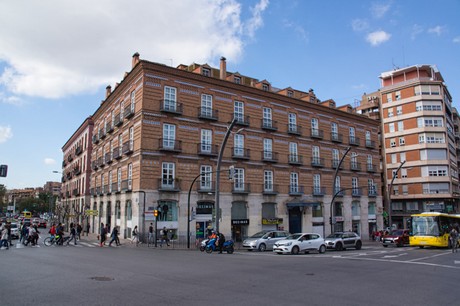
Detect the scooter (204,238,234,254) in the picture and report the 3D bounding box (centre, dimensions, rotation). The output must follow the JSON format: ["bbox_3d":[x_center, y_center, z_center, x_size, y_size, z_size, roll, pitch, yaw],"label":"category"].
[{"bbox_3d":[-0.651,5.907,22.031,1.870,1.060,0.700,1,-9,-6],"label":"scooter"}]

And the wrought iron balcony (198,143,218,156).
[{"bbox_3d":[-2.283,-0.246,35.894,2.226,1.144,0.546,6,-11,-35],"label":"wrought iron balcony"}]

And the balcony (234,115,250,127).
[{"bbox_3d":[1.217,-3.685,39.448,2.243,1.190,0.536,7,-12,-35],"label":"balcony"}]

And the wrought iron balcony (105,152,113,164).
[{"bbox_3d":[-14.588,0.683,41.641,0.500,1.150,2.200,5,-10,-31],"label":"wrought iron balcony"}]

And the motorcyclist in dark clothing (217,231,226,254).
[{"bbox_3d":[-0.674,6.860,26.365,0.550,1.660,0.550,3,-9,-22],"label":"motorcyclist in dark clothing"}]

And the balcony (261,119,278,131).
[{"bbox_3d":[4.802,-3.240,41.497,2.226,1.144,0.546,6,-11,-35],"label":"balcony"}]

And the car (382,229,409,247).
[{"bbox_3d":[16.399,8.030,32.718,4.350,1.620,1.800,5,-11,-30],"label":"car"}]

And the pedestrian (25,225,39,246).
[{"bbox_3d":[-14.491,6.004,25.267,0.650,1.620,0.550,5,-11,-29],"label":"pedestrian"}]

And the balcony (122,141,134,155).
[{"bbox_3d":[-10.032,-0.455,34.204,0.500,1.150,2.200,5,-10,-31],"label":"balcony"}]

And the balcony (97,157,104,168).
[{"bbox_3d":[-17.306,1.295,46.439,0.500,1.200,2.200,5,-10,-31],"label":"balcony"}]

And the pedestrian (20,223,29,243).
[{"bbox_3d":[-16.758,6.689,28.269,0.520,1.710,0.480,2,-9,-12],"label":"pedestrian"}]

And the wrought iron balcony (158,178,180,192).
[{"bbox_3d":[-5.745,3.130,32.849,2.226,1.155,0.546,6,-11,-35],"label":"wrought iron balcony"}]

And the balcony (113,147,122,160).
[{"bbox_3d":[-12.286,0.100,37.963,0.546,1.144,2.226,5,-11,-31],"label":"balcony"}]

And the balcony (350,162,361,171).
[{"bbox_3d":[19.237,2.098,52.548,2.200,1.200,0.500,6,-11,-36],"label":"balcony"}]

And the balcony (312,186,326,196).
[{"bbox_3d":[12.127,5.231,46.679,2.200,1.200,0.500,6,-11,-36],"label":"balcony"}]

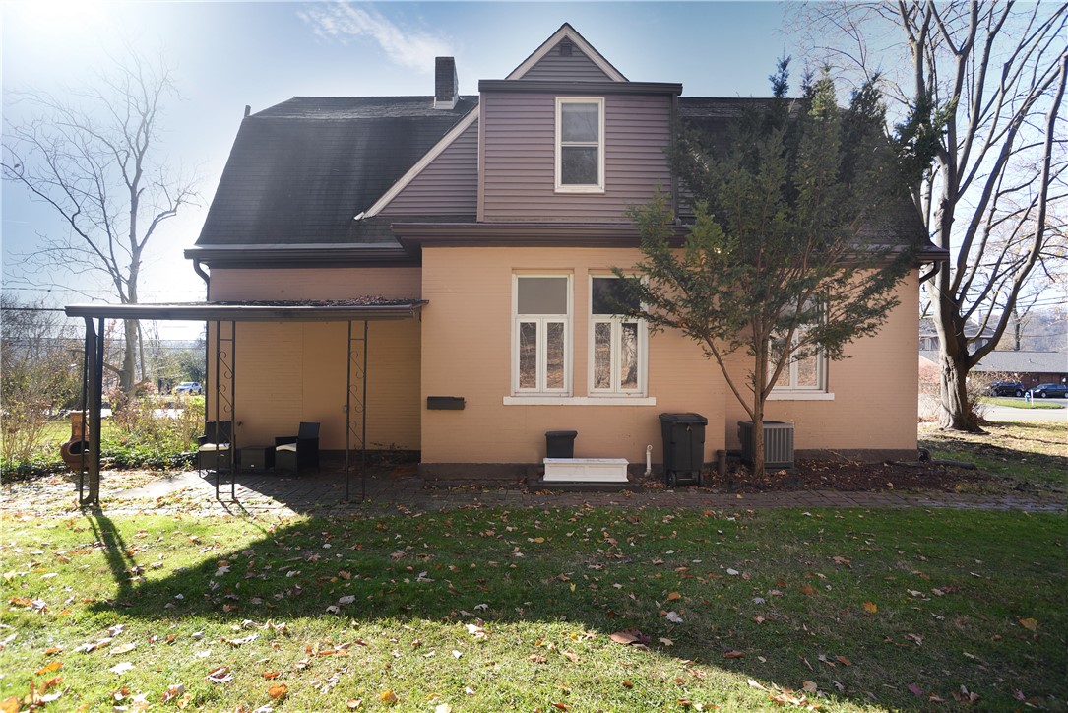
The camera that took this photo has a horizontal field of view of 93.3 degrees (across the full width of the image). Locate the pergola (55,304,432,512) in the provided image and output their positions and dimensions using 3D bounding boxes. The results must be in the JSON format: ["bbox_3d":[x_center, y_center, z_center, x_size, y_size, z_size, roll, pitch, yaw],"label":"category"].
[{"bbox_3d":[-3.900,0.450,8.000,4.450,3.000,3.000,0,-1,0],"label":"pergola"}]

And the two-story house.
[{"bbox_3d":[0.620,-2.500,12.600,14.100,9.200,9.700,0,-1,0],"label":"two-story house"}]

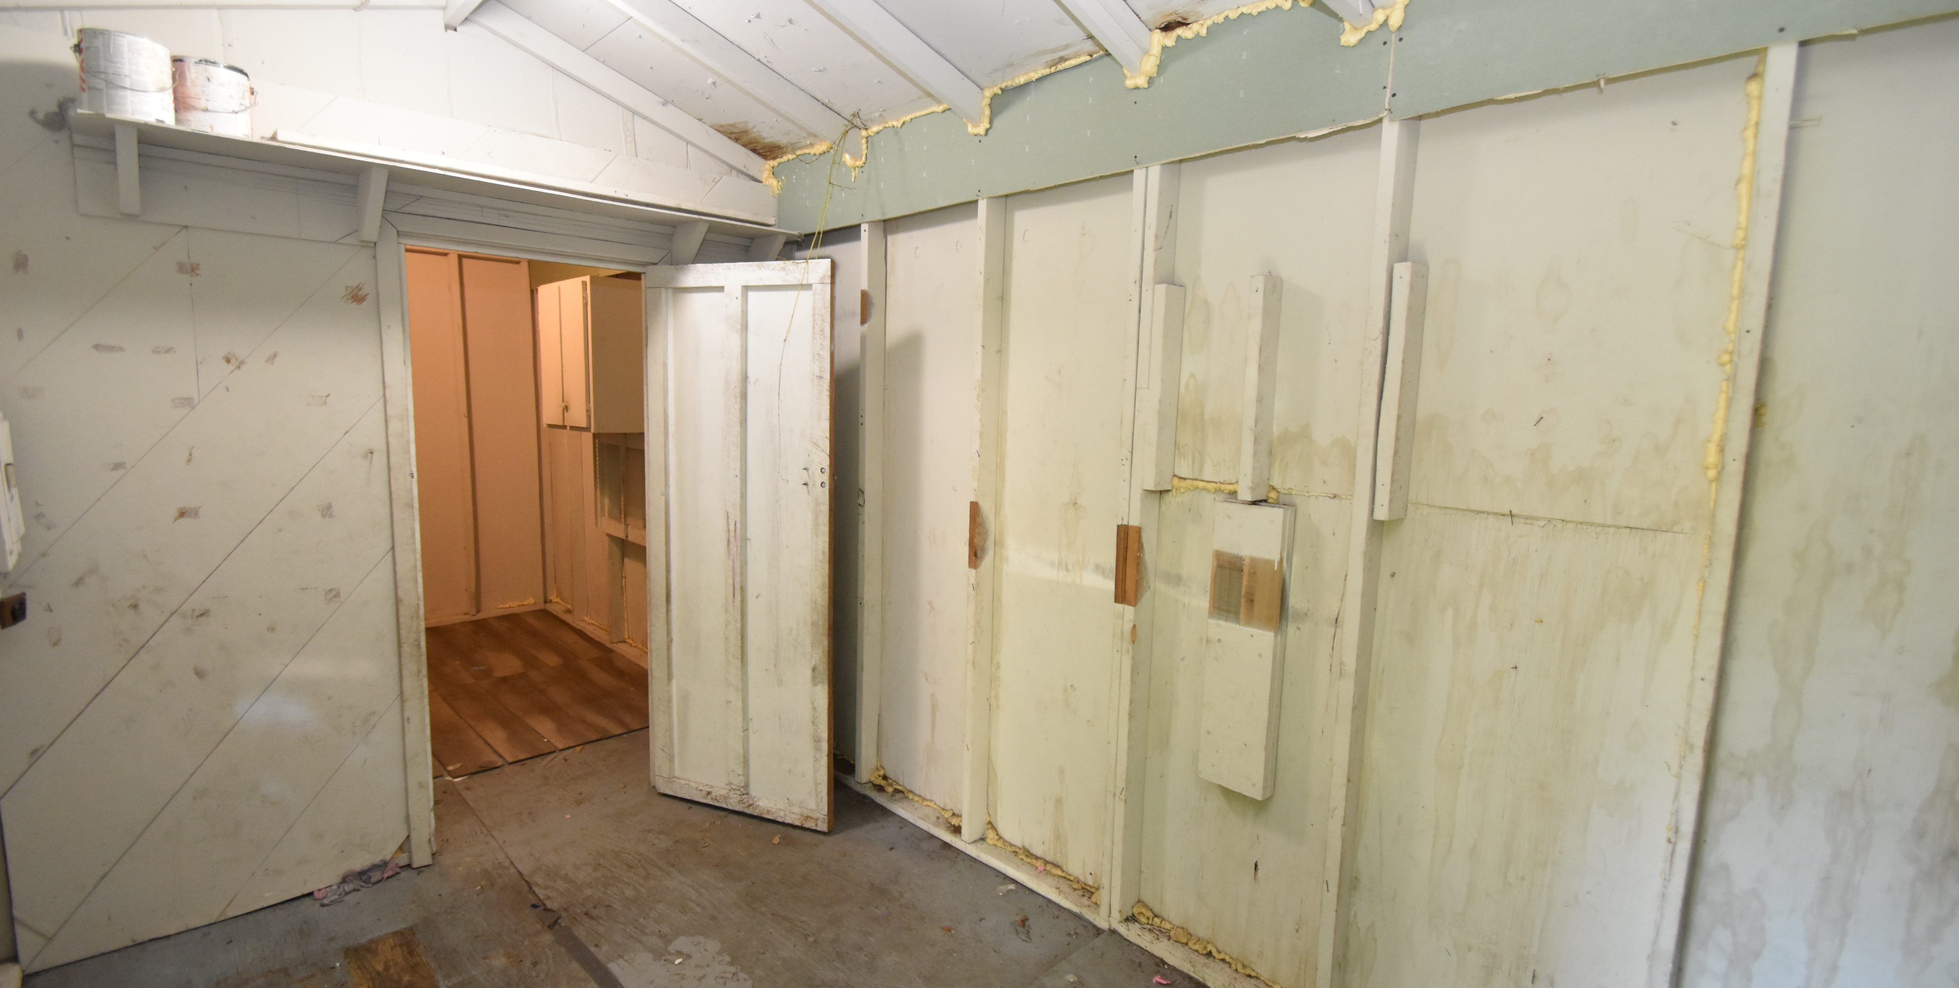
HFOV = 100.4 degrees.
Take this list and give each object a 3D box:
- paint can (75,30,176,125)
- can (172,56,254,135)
[{"bbox_3d":[-2.096,-1.014,2.011,0.166,0.190,0.166,-5,9,-44],"label":"paint can"},{"bbox_3d":[-2.033,-1.030,2.160,0.166,0.190,0.166,-5,9,-44],"label":"can"}]

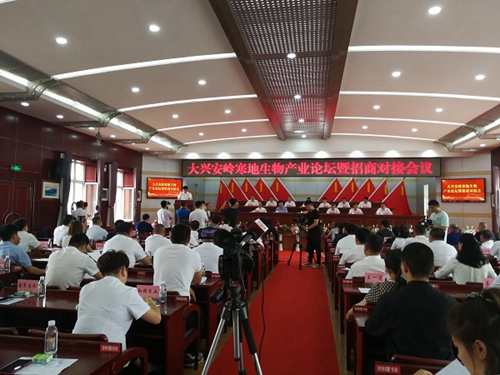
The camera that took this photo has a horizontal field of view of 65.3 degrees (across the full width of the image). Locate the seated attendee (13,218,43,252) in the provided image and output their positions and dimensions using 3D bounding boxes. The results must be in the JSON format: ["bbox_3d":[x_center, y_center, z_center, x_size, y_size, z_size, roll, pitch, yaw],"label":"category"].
[{"bbox_3d":[-4.089,1.230,7.200,0.540,1.300,0.720,0,-3,21],"label":"seated attendee"}]

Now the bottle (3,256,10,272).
[{"bbox_3d":[-3.044,0.967,4.900,0.068,0.212,0.068,0,-3,9],"label":"bottle"}]

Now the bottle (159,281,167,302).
[{"bbox_3d":[-0.686,0.810,3.076,0.063,0.178,0.063,0,-3,10],"label":"bottle"}]

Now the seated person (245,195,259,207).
[{"bbox_3d":[0.090,0.992,17.600,0.520,1.220,0.650,0,-3,9],"label":"seated person"}]

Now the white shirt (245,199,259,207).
[{"bbox_3d":[0.090,0.832,17.600,0.530,0.530,0.360,0,-3,9],"label":"white shirt"}]

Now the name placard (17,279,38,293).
[{"bbox_3d":[-1.887,0.841,3.306,0.185,0.105,0.060,0,-3,10],"label":"name placard"}]

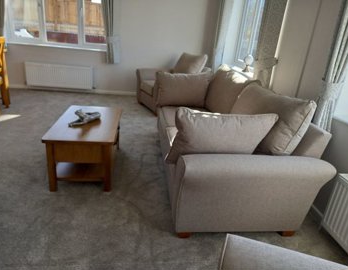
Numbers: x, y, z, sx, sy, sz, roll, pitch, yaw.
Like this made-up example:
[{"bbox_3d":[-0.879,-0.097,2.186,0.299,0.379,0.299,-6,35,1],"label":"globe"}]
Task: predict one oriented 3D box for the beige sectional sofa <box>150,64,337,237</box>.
[{"bbox_3d":[0.437,-0.086,2.534,1.052,0.912,2.031,2,21,-9],"label":"beige sectional sofa"}]

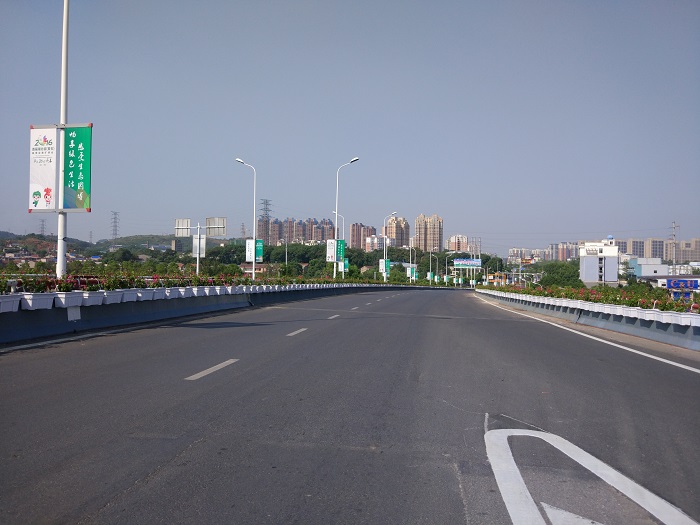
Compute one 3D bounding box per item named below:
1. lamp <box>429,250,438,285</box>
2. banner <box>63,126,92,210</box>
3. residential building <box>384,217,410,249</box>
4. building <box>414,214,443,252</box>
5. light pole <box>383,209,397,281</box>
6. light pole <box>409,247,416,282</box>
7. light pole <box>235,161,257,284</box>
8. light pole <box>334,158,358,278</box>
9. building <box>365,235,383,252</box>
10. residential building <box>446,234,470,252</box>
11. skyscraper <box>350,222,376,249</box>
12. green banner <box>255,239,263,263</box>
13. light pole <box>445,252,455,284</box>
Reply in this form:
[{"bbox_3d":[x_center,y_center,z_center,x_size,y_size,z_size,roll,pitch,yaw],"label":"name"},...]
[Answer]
[{"bbox_3d":[23.894,1.439,163.000,2.700,11.300,0.450,0,-1,16],"label":"lamp"},{"bbox_3d":[-6.226,-2.150,12.950,0.690,1.930,0.060,1,-1,8],"label":"banner"},{"bbox_3d":[93.946,-45.240,1090.000,23.000,80.000,38.000,0,-1,42],"label":"residential building"},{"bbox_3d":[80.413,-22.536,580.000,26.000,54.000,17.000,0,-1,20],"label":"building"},{"bbox_3d":[6.160,-2.078,85.901,1.950,11.140,0.350,0,-1,11],"label":"light pole"},{"bbox_3d":[17.663,0.953,158.744,1.950,10.990,0.350,0,-1,16],"label":"light pole"},{"bbox_3d":[-9.166,-3.657,49.900,1.900,11.020,0.350,1,-1,9],"label":"light pole"},{"bbox_3d":[-0.269,-3.710,49.900,2.150,11.030,0.350,1,-1,9],"label":"light pole"},{"bbox_3d":[30.537,-22.254,700.000,16.000,23.000,16.000,0,-1,30],"label":"building"},{"bbox_3d":[153.303,-25.433,800.000,32.000,25.000,16.000,0,-1,14],"label":"residential building"},{"bbox_3d":[31.213,-55.819,1290.000,56.000,70.000,24.000,0,-1,-13],"label":"skyscraper"},{"bbox_3d":[-7.941,-1.004,49.850,0.700,1.950,0.060,1,-1,9],"label":"green banner"},{"bbox_3d":[34.935,2.755,200.000,2.700,11.400,0.450,0,-1,18],"label":"light pole"}]

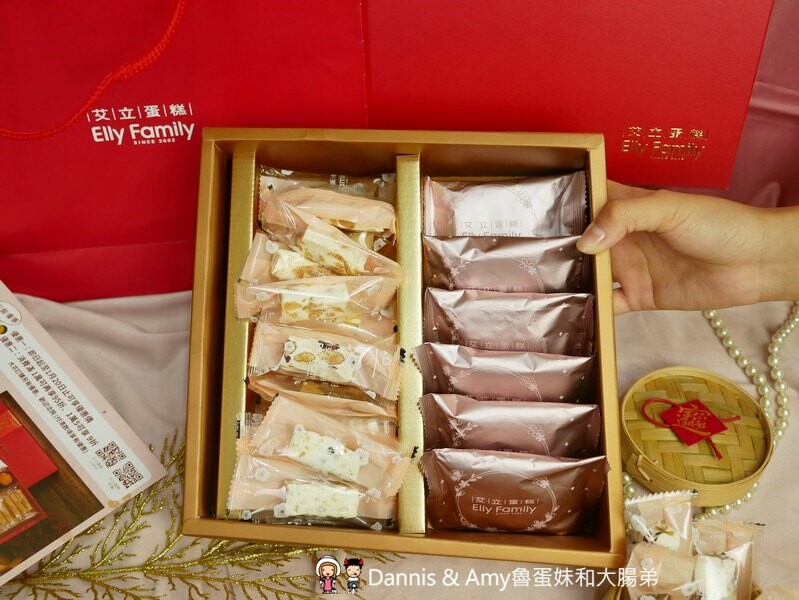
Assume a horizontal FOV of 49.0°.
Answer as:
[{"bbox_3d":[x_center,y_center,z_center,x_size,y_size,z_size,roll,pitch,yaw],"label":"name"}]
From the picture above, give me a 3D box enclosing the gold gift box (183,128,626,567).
[{"bbox_3d":[0.002,0.023,0.526,0.240,0.060,0.240,0,79,7],"label":"gold gift box"}]

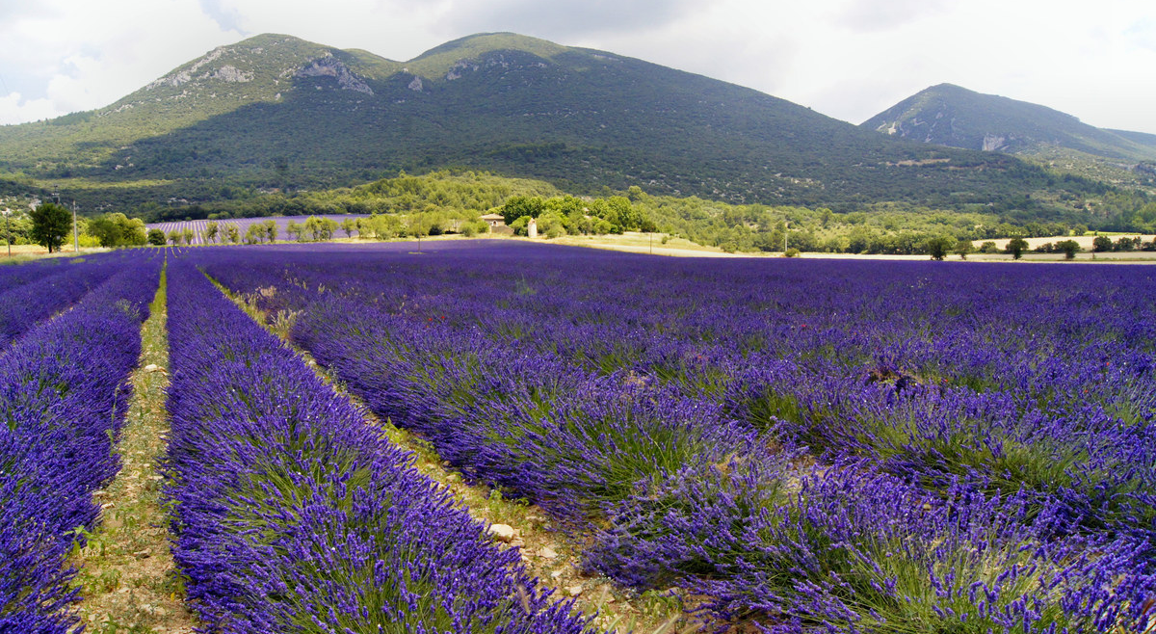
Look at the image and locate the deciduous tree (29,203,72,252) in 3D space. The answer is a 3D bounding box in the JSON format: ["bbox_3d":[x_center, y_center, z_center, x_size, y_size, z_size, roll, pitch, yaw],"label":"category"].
[{"bbox_3d":[-90.113,-15.175,148.000,6.500,8.600,6.400,0,5,0],"label":"deciduous tree"}]

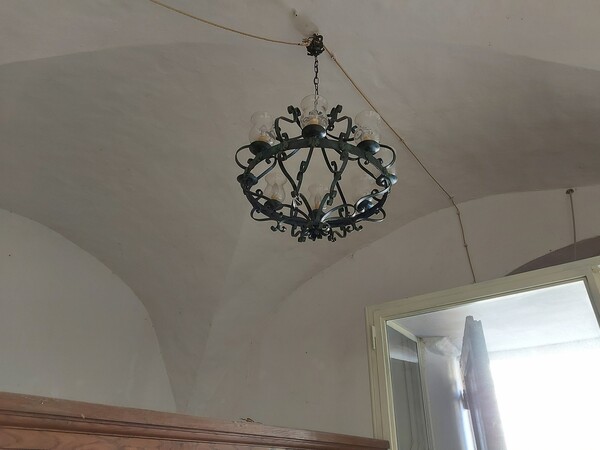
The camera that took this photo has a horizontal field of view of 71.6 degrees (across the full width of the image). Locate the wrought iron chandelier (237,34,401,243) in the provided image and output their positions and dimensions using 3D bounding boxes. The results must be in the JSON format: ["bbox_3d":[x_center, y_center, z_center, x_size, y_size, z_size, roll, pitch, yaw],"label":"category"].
[{"bbox_3d":[0.080,-0.511,2.075,0.720,1.310,0.720,0,-28,2],"label":"wrought iron chandelier"}]

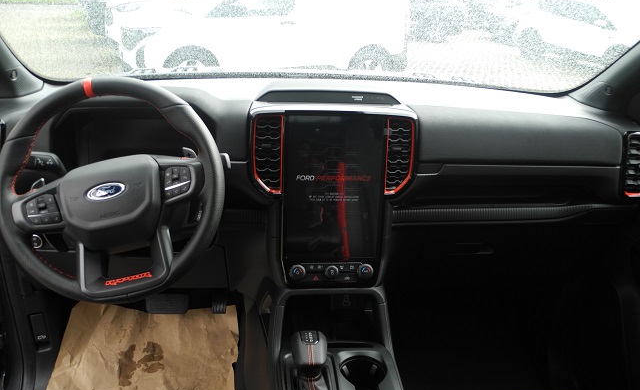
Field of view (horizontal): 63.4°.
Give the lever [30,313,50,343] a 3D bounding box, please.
[{"bbox_3d":[-0.628,0.296,1.162,0.030,0.080,0.025,-6,25,-18],"label":"lever"}]

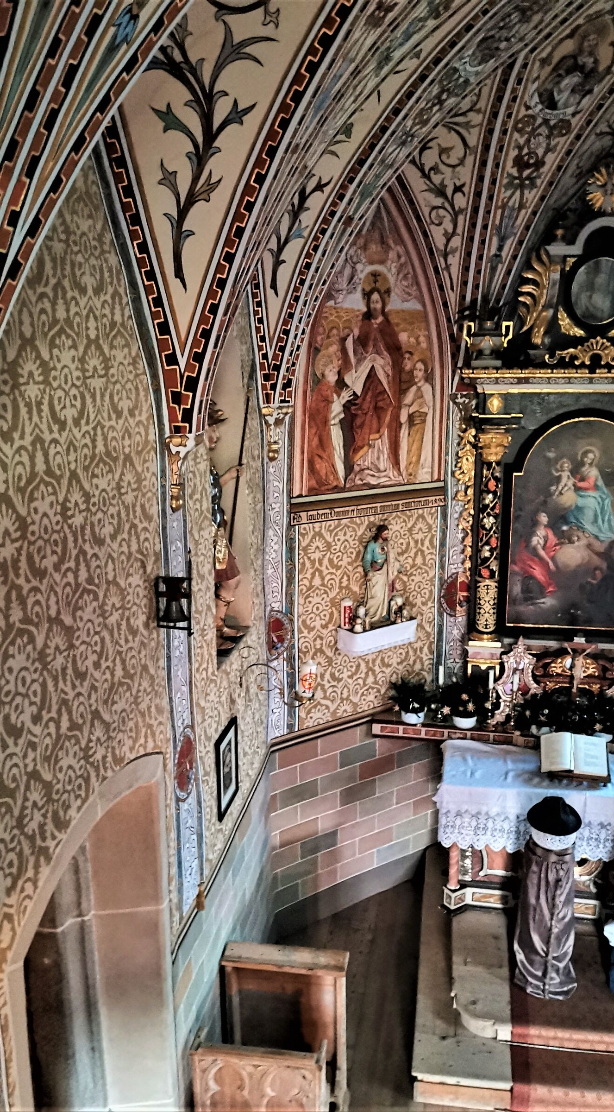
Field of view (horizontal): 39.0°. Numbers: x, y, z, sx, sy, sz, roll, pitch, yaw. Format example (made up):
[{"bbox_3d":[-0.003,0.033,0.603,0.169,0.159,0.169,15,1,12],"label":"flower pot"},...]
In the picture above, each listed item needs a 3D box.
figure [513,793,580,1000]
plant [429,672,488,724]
[{"bbox_3d":[1.452,1.999,5.165,0.360,1.305,0.330,3,18,12],"label":"figure"},{"bbox_3d":[1.068,0.992,6.086,0.360,0.300,0.280,2,17,9],"label":"plant"}]

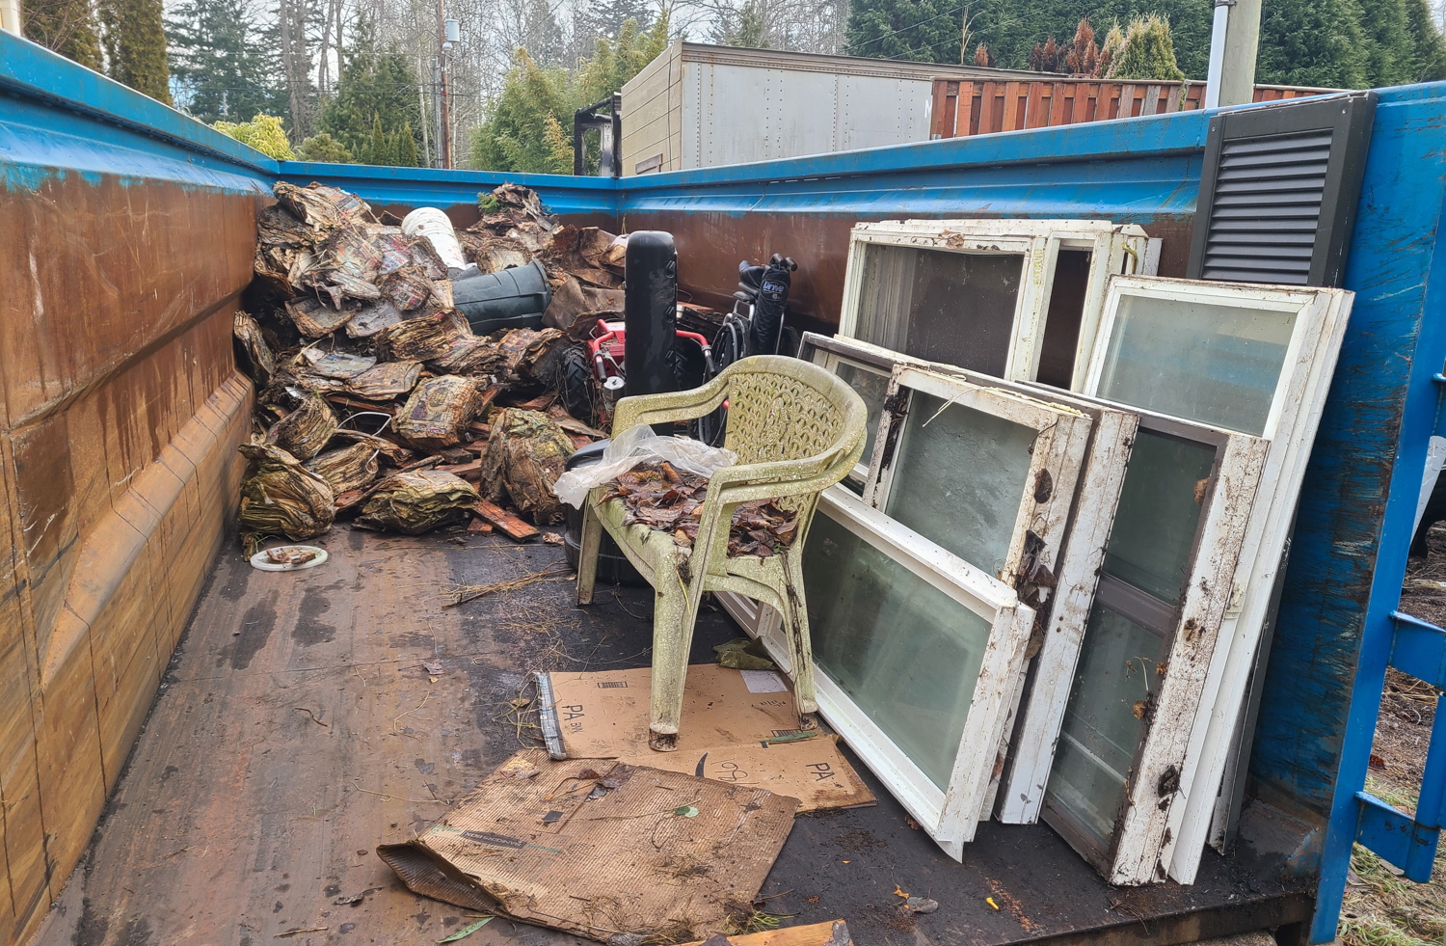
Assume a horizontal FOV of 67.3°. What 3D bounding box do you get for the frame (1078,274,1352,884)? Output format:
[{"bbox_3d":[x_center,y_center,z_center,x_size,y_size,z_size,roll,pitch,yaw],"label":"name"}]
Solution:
[{"bbox_3d":[0.835,0.163,2.118,0.095,1.081,0.529,6,11,-19],"label":"frame"}]

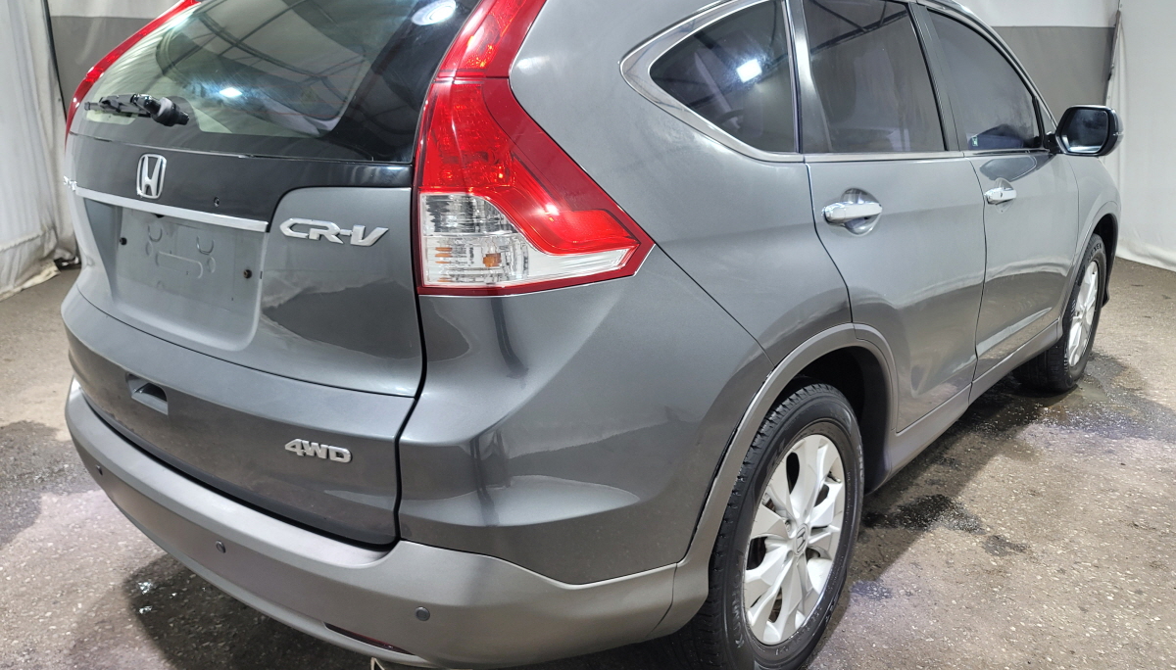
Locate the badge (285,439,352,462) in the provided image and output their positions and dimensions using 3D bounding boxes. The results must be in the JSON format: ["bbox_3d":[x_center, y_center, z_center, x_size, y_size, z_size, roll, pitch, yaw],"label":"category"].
[{"bbox_3d":[-0.418,0.180,1.309,0.125,0.025,0.008,6,17,20],"label":"badge"}]

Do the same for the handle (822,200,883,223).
[{"bbox_3d":[0.537,-0.249,1.715,0.048,0.036,0.210,14,21,39],"label":"handle"}]

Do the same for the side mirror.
[{"bbox_3d":[1.759,-0.718,2.999,0.225,0.180,0.140,14,21,39],"label":"side mirror"}]

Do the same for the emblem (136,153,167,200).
[{"bbox_3d":[-0.800,-0.289,1.547,0.100,0.080,0.013,14,14,39],"label":"emblem"}]

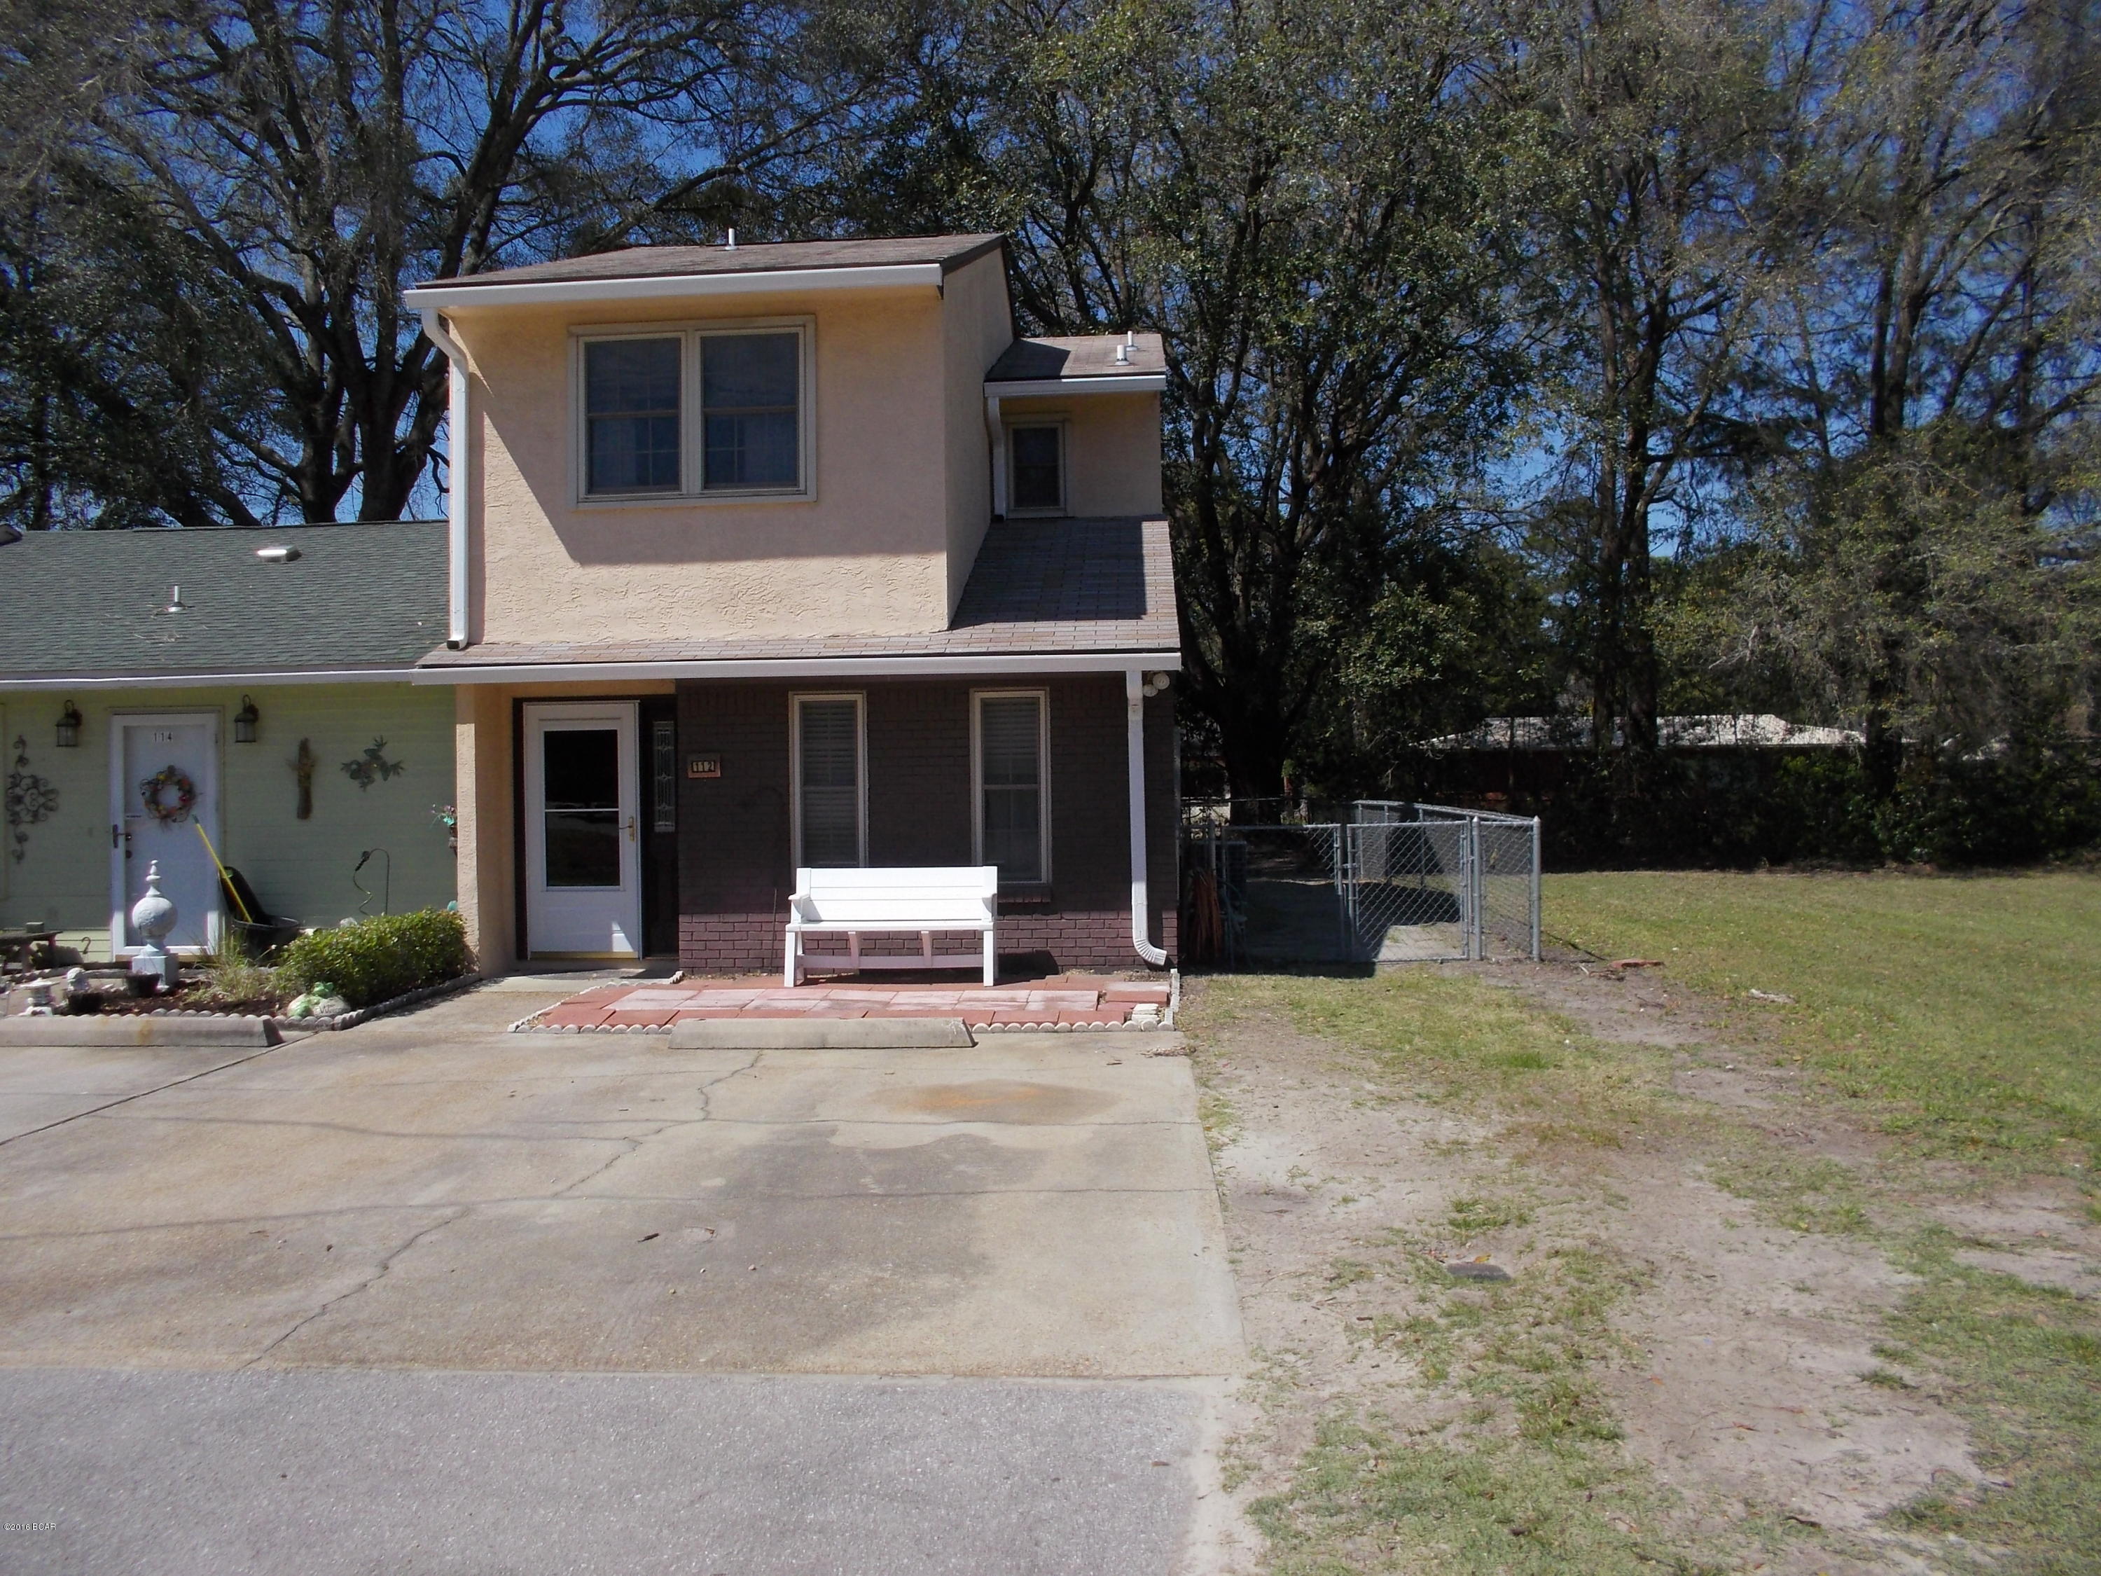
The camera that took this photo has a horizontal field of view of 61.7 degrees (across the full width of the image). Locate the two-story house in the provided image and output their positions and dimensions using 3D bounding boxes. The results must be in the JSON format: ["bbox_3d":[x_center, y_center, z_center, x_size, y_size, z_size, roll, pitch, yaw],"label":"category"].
[{"bbox_3d":[-1.546,-1.969,17.379,5.600,6.850,9.800,-1,0,4],"label":"two-story house"}]

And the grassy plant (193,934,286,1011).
[{"bbox_3d":[-5.298,1.212,11.500,0.540,0.460,0.520,-1,0,4],"label":"grassy plant"}]

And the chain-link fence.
[{"bbox_3d":[2.787,0.791,19.880,2.850,1.150,12.200,-1,0,4],"label":"chain-link fence"}]

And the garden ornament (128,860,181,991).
[{"bbox_3d":[-6.156,0.942,12.100,0.300,0.880,0.300,-1,0,-7],"label":"garden ornament"}]

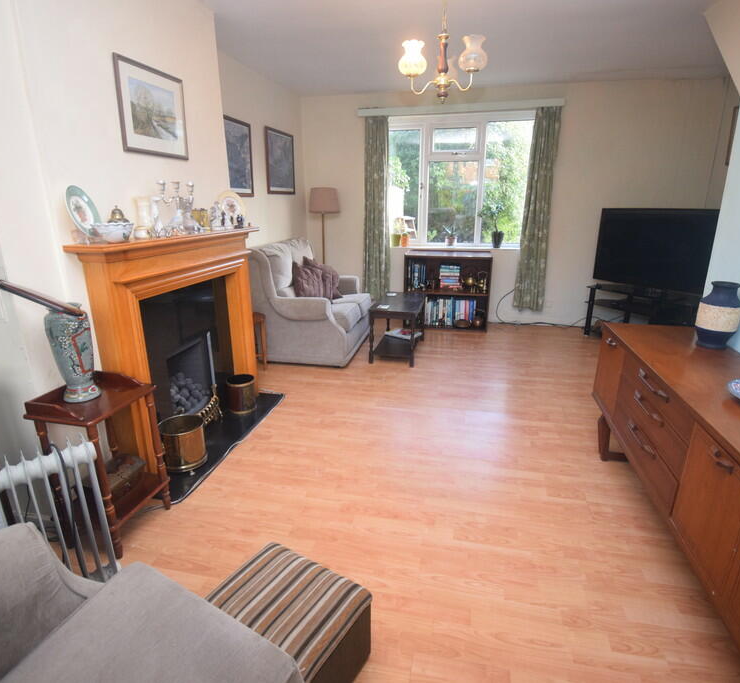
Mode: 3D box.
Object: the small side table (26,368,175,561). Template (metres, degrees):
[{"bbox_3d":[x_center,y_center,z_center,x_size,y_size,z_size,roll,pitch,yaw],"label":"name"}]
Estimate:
[{"bbox_3d":[-1.065,0.476,1.726,0.277,0.632,0.346,4,18,12],"label":"small side table"}]

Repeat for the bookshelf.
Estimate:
[{"bbox_3d":[0.844,-0.553,4.706,0.903,0.787,0.348,3,18,11],"label":"bookshelf"}]

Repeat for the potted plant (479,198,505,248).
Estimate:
[{"bbox_3d":[1.333,-1.299,4.720,0.274,0.513,0.245,3,18,11],"label":"potted plant"}]

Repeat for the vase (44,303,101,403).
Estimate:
[{"bbox_3d":[-1.187,0.048,1.714,0.150,0.385,0.150,17,25,41],"label":"vase"}]

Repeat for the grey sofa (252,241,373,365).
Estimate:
[{"bbox_3d":[-0.508,-0.452,4.209,0.960,0.985,1.190,4,19,12],"label":"grey sofa"}]

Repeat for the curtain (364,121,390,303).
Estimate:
[{"bbox_3d":[0.076,-1.455,4.947,0.320,2.060,0.120,4,19,12],"label":"curtain"}]

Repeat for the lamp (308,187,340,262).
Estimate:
[{"bbox_3d":[-0.506,-0.961,4.846,0.338,1.484,0.338,3,18,11],"label":"lamp"}]

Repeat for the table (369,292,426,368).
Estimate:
[{"bbox_3d":[0.263,-0.137,3.909,0.383,0.477,0.813,5,18,14],"label":"table"}]

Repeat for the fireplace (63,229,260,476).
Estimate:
[{"bbox_3d":[-0.965,-0.005,2.396,0.235,1.143,1.251,4,18,12],"label":"fireplace"}]

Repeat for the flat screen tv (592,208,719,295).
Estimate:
[{"bbox_3d":[2.566,-0.823,3.804,0.084,0.675,1.103,-9,20,-27],"label":"flat screen tv"}]

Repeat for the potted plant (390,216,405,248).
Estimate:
[{"bbox_3d":[0.329,-1.308,5.097,0.150,0.345,0.150,4,19,12],"label":"potted plant"}]

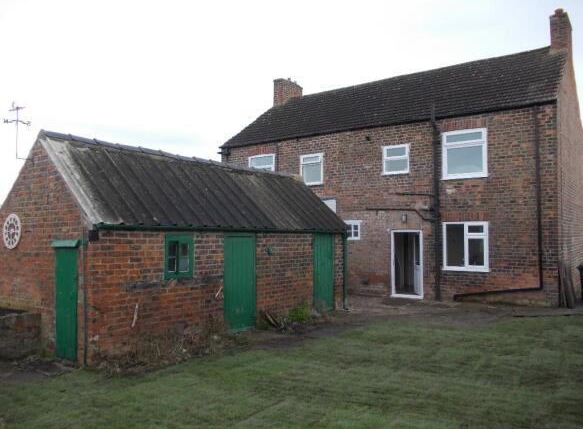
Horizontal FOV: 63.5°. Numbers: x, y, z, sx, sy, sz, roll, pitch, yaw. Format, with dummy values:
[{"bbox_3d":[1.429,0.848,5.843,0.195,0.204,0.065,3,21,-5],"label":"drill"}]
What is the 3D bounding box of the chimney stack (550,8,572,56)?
[{"bbox_3d":[8.876,-5.820,15.528,0.490,1.650,1.400,-2,-3,34],"label":"chimney stack"}]

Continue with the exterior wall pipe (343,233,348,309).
[{"bbox_3d":[1.463,1.492,12.499,0.100,2.002,0.090,-2,-3,36],"label":"exterior wall pipe"}]

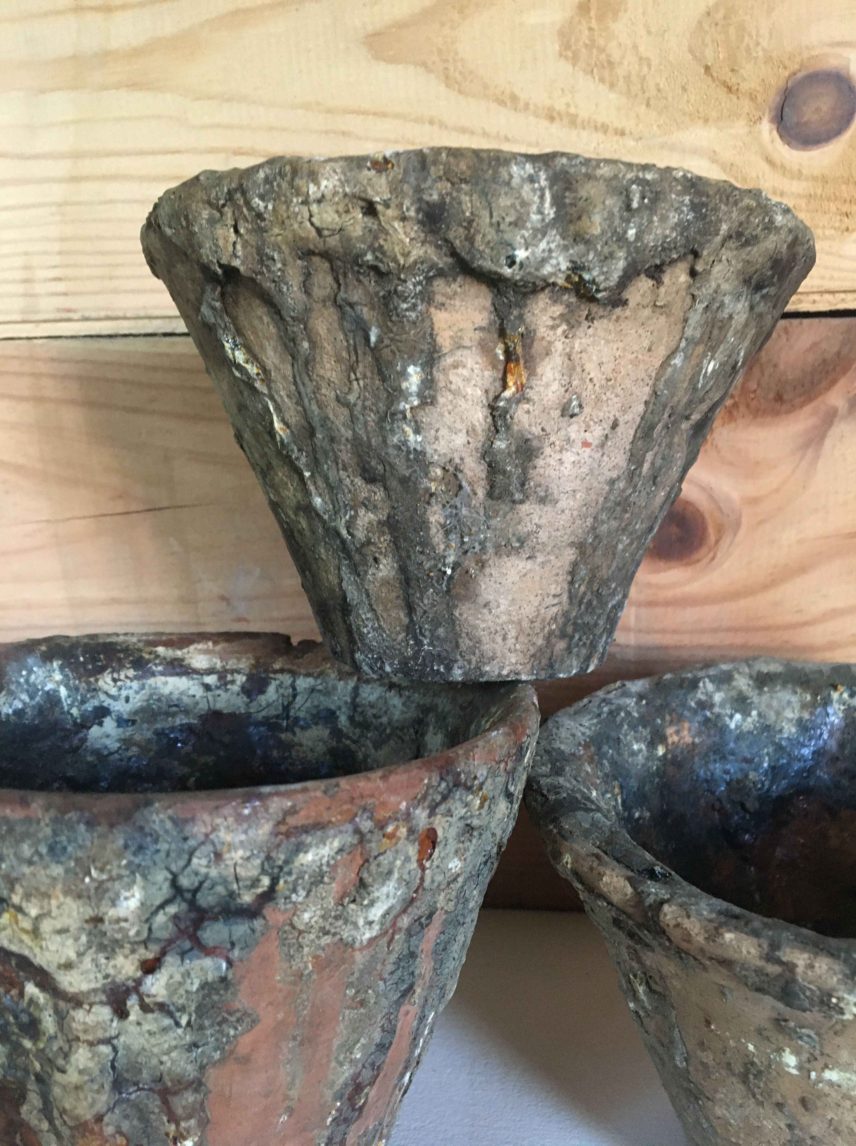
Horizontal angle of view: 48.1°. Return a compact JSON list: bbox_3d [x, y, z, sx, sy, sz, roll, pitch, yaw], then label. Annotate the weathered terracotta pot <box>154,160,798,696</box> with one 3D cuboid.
[{"bbox_3d":[0.009,-0.027,0.222,0.145,0.094,0.145,1,6,0],"label":"weathered terracotta pot"}]

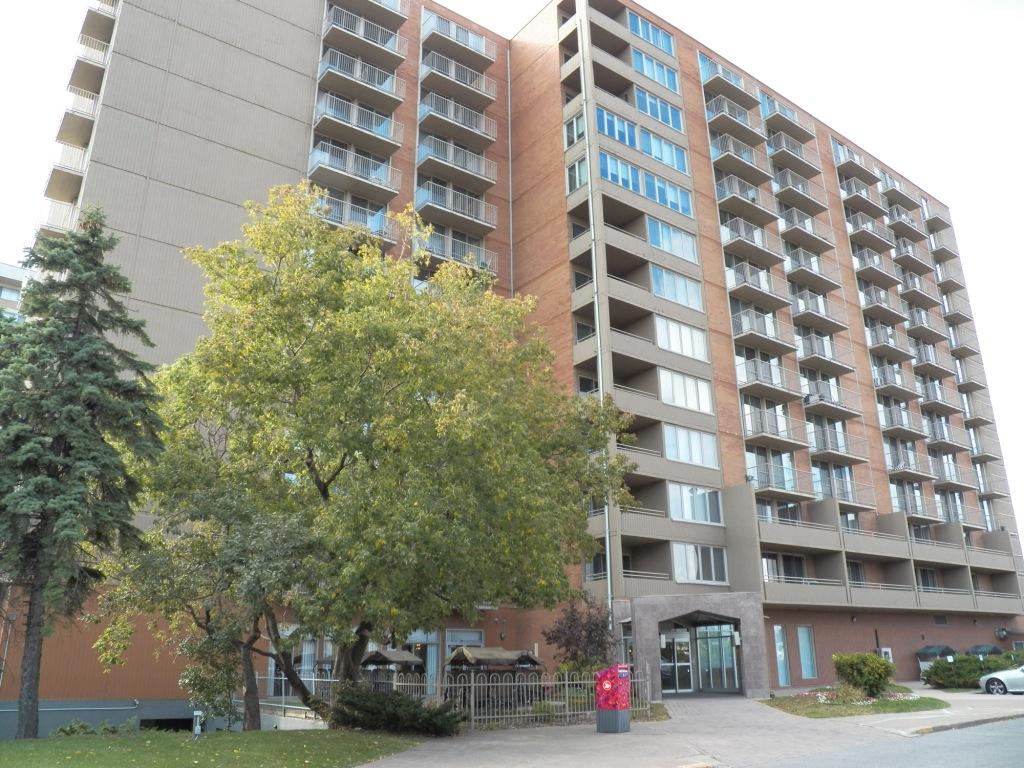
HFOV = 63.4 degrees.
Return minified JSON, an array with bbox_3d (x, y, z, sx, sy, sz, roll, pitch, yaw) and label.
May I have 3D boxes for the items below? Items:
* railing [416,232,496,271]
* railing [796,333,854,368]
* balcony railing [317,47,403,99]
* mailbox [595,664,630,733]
[{"bbox_3d":[-2.669,-6.022,39.441,3.896,1.191,1.088,14,-24,-35],"label":"railing"},{"bbox_3d":[17.297,-1.527,45.584,3.953,1.197,1.052,14,-24,-35],"label":"railing"},{"bbox_3d":[-7.186,-14.643,39.944,4.000,1.120,1.030,14,-24,-35],"label":"balcony railing"},{"bbox_3d":[1.984,6.168,16.259,0.500,1.220,0.500,-13,-23,31],"label":"mailbox"}]

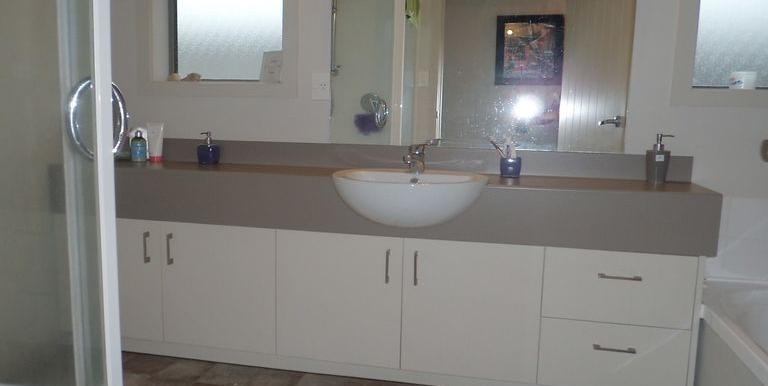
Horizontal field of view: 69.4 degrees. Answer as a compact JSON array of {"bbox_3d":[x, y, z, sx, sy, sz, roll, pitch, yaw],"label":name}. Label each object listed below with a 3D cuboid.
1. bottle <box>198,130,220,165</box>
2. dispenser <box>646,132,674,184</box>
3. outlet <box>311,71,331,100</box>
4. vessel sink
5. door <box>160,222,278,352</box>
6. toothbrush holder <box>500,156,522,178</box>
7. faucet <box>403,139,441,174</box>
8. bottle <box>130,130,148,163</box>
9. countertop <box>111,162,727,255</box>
[{"bbox_3d":[-0.798,-0.204,2.522,0.096,0.146,0.096,3,9,12],"label":"bottle"},{"bbox_3d":[1.037,-0.127,2.087,0.102,0.185,0.082,3,9,12],"label":"dispenser"},{"bbox_3d":[-0.277,-0.472,2.456,0.085,0.116,0.012,3,9,12],"label":"outlet"},{"bbox_3d":[0.092,0.031,2.048,0.573,0.183,0.405,3,9,12],"label":"vessel sink"},{"bbox_3d":[-0.687,0.389,2.321,0.516,0.540,0.020,3,9,12],"label":"door"},{"bbox_3d":[0.514,-0.105,2.229,0.080,0.083,0.080,3,9,12],"label":"toothbrush holder"},{"bbox_3d":[0.144,-0.143,2.137,0.145,0.136,0.140,3,9,12],"label":"faucet"},{"bbox_3d":[-1.147,-0.220,2.585,0.071,0.145,0.062,3,9,12],"label":"bottle"},{"bbox_3d":[-0.118,0.023,2.293,2.600,0.211,0.380,3,9,12],"label":"countertop"}]

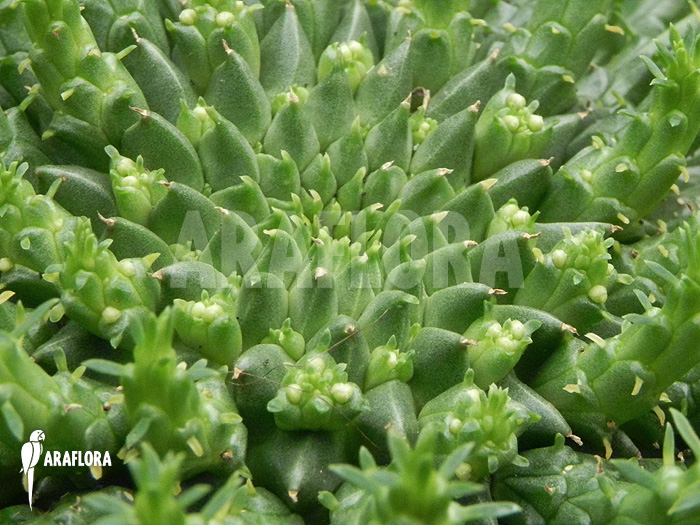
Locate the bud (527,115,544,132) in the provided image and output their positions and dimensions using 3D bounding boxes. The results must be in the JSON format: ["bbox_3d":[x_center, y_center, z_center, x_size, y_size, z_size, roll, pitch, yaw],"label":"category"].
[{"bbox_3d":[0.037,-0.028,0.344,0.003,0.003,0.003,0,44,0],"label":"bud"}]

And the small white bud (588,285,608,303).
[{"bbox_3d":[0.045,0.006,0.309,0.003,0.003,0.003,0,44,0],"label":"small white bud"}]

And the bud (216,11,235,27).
[{"bbox_3d":[-0.027,-0.052,0.369,0.004,0.004,0.004,0,44,0],"label":"bud"}]

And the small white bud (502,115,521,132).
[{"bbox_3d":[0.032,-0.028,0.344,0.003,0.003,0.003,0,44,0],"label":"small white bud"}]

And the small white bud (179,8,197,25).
[{"bbox_3d":[-0.035,-0.053,0.370,0.004,0.004,0.004,0,44,0],"label":"small white bud"}]

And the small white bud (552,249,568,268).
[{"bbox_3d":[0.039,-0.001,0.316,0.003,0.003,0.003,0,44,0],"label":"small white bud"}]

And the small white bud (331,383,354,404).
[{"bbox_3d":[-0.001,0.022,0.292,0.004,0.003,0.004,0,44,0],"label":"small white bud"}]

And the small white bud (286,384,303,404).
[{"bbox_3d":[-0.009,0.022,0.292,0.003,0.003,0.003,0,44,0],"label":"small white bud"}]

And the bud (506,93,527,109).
[{"bbox_3d":[0.034,-0.033,0.349,0.004,0.003,0.004,0,44,0],"label":"bud"}]

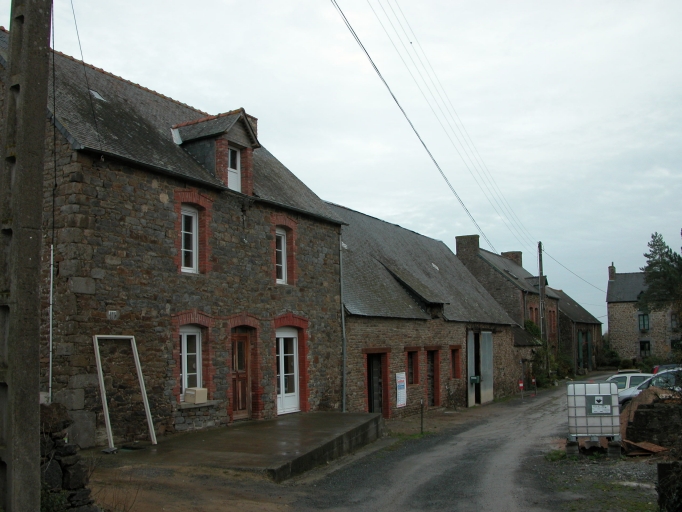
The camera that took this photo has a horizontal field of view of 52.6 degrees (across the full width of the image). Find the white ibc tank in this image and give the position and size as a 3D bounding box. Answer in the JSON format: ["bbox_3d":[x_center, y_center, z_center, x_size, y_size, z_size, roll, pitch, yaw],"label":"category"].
[{"bbox_3d":[5.194,3.139,14.284,1.000,1.130,1.150,-3,-8,15],"label":"white ibc tank"}]

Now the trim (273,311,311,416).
[{"bbox_3d":[-1.293,2.682,17.205,0.260,2.506,1.677,-5,-8,29],"label":"trim"}]

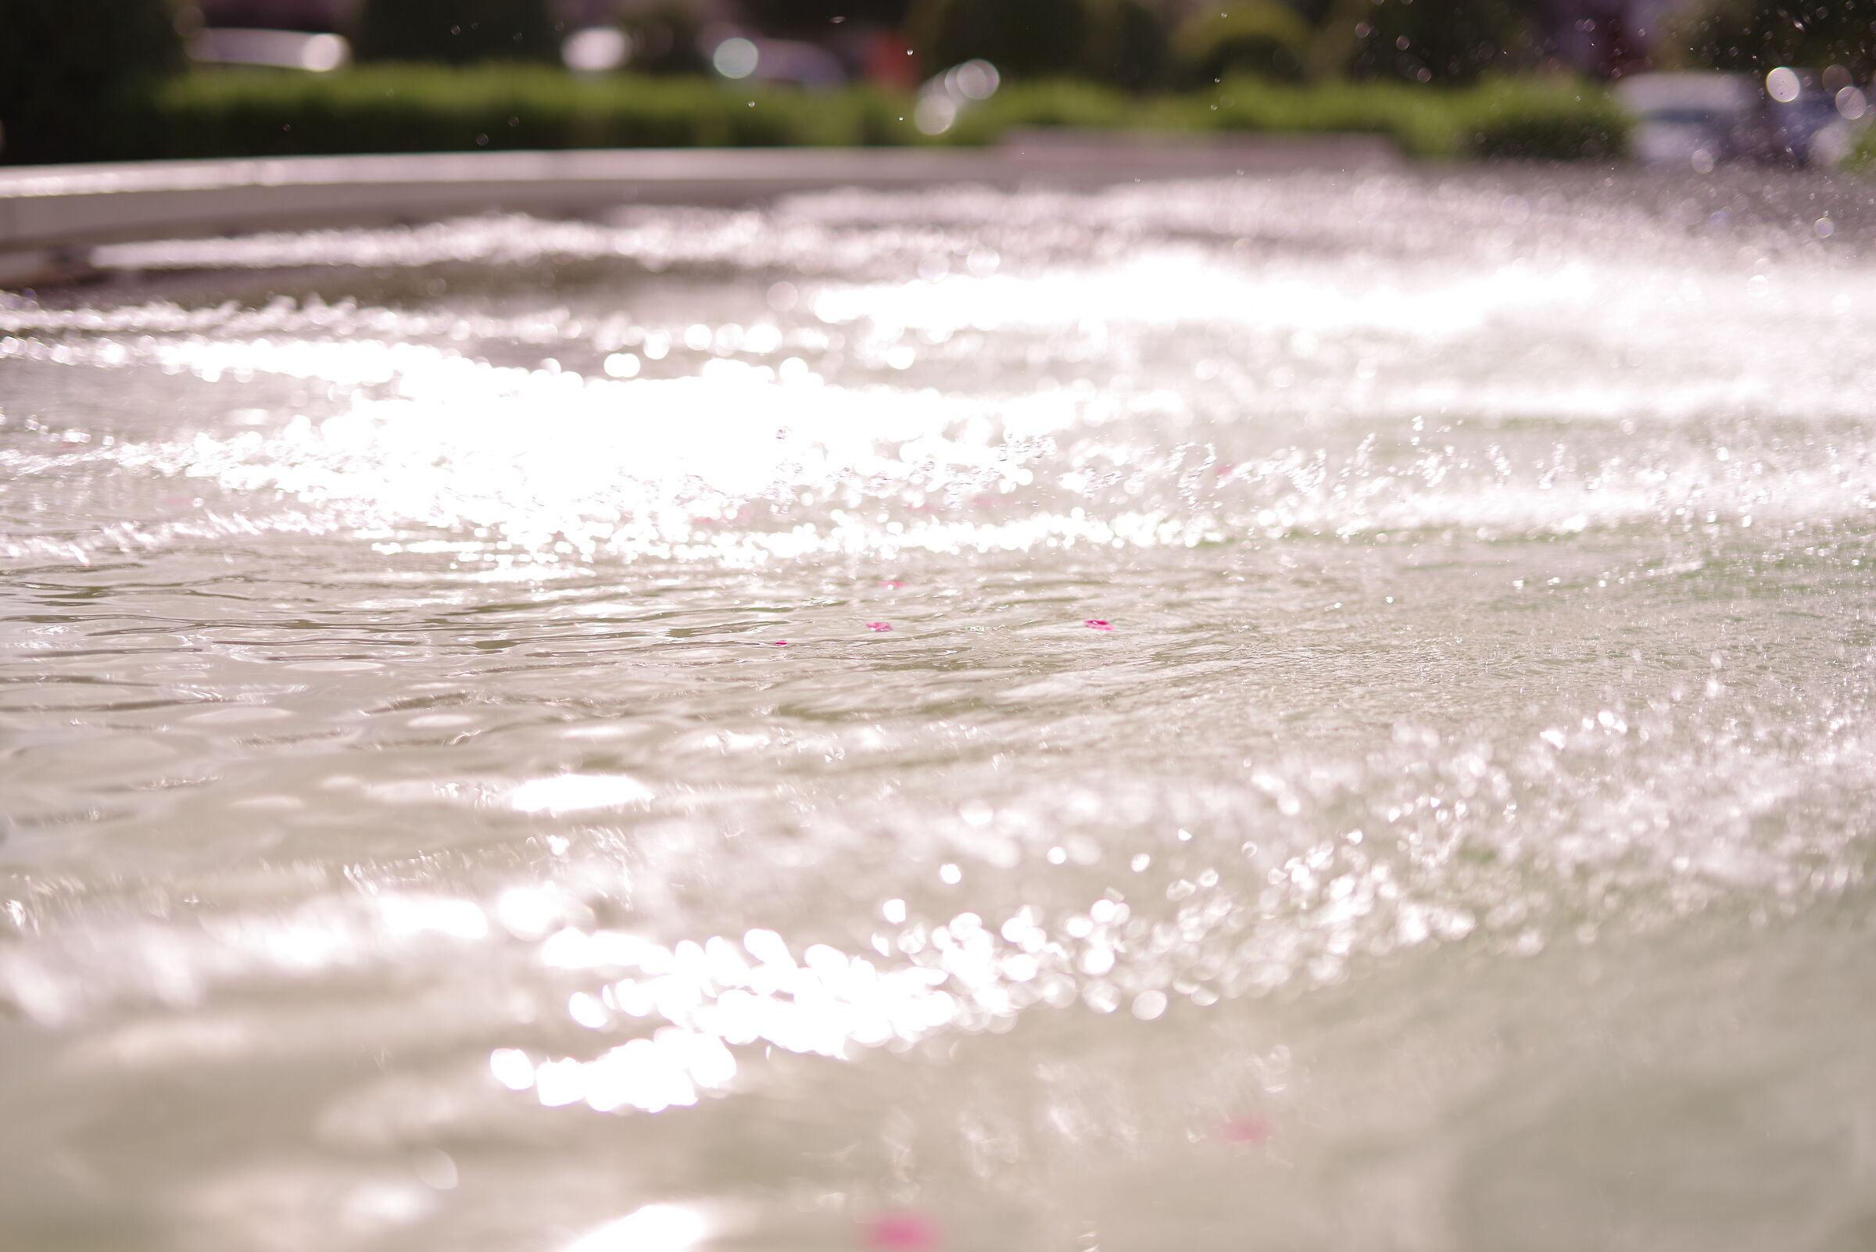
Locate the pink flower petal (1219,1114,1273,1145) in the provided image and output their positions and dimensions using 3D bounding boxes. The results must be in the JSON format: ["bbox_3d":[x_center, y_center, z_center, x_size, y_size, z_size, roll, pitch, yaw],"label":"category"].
[{"bbox_3d":[0.124,0.203,1.051,0.021,0.006,0.020,1,11,0],"label":"pink flower petal"}]

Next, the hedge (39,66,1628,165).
[{"bbox_3d":[-0.764,-3.503,19.000,11.200,0.800,1.100,1,11,0],"label":"hedge"}]

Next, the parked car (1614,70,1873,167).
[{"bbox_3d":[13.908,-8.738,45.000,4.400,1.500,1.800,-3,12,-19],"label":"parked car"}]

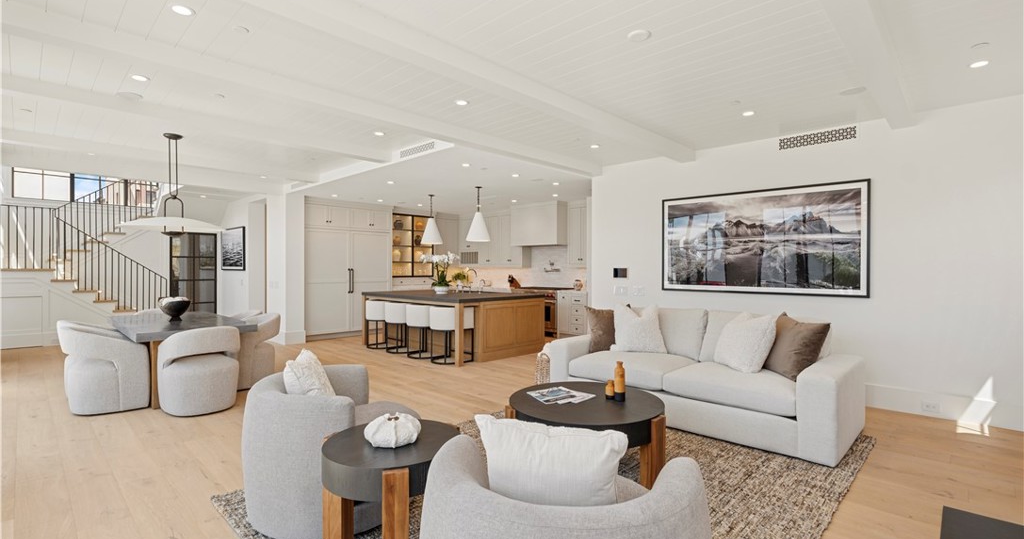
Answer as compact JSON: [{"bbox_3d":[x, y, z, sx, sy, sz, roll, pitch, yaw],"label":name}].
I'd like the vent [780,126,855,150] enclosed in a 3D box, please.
[{"bbox_3d":[3.178,-1.371,4.758,0.680,0.130,0.025,0,0,44],"label":"vent"}]

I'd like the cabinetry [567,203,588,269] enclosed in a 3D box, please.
[{"bbox_3d":[1.435,-0.687,8.982,0.620,1.300,0.340,0,0,44],"label":"cabinetry"}]

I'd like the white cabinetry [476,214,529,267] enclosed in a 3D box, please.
[{"bbox_3d":[-0.166,-0.649,10.434,1.410,1.210,0.340,0,0,44],"label":"white cabinetry"}]

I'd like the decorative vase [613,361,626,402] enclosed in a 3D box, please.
[{"bbox_3d":[0.742,0.765,3.109,0.075,0.260,0.075,0,0,44],"label":"decorative vase"}]

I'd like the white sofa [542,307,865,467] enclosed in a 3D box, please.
[{"bbox_3d":[1.658,0.878,4.308,2.500,0.930,1.060,0,0,44],"label":"white sofa"}]

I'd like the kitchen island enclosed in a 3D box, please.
[{"bbox_3d":[-1.044,0.888,7.840,2.680,0.930,1.860,0,0,44],"label":"kitchen island"}]

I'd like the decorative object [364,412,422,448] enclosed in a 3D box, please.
[{"bbox_3d":[-0.525,0.690,2.000,0.250,0.125,0.250,0,0,0],"label":"decorative object"}]

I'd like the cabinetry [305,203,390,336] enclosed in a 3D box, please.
[{"bbox_3d":[-3.378,0.032,9.137,0.650,2.560,1.760,0,0,44],"label":"cabinetry"}]

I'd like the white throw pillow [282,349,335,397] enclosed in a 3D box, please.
[{"bbox_3d":[-1.140,0.695,2.640,0.180,0.430,0.440,-22,5,-12],"label":"white throw pillow"}]

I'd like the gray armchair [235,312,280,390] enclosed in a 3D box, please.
[{"bbox_3d":[-3.051,0.935,5.337,0.630,0.800,0.650,0,0,44],"label":"gray armchair"}]

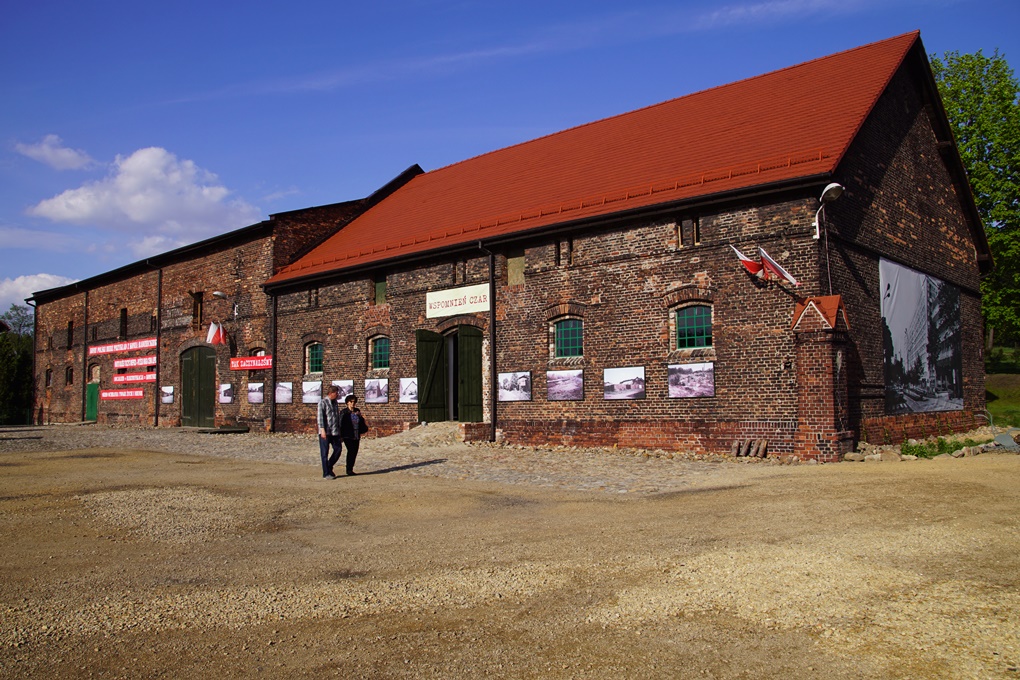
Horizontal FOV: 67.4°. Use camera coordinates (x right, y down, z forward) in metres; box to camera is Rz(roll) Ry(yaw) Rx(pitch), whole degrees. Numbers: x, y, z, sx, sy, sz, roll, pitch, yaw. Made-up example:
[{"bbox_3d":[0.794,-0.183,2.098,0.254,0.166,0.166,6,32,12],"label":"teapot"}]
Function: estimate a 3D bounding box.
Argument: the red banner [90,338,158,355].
[{"bbox_3d":[-21.060,0.418,41.396,8.750,0.500,0.050,-4,-6,41],"label":"red banner"}]

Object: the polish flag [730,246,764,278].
[{"bbox_3d":[5.320,-1.722,16.860,0.807,0.738,0.350,-5,-7,39],"label":"polish flag"}]

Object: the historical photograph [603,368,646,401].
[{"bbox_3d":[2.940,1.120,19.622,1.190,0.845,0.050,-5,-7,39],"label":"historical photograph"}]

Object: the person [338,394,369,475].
[{"bbox_3d":[-3.120,1.888,15.200,0.380,1.590,0.520,-4,-5,37],"label":"person"}]

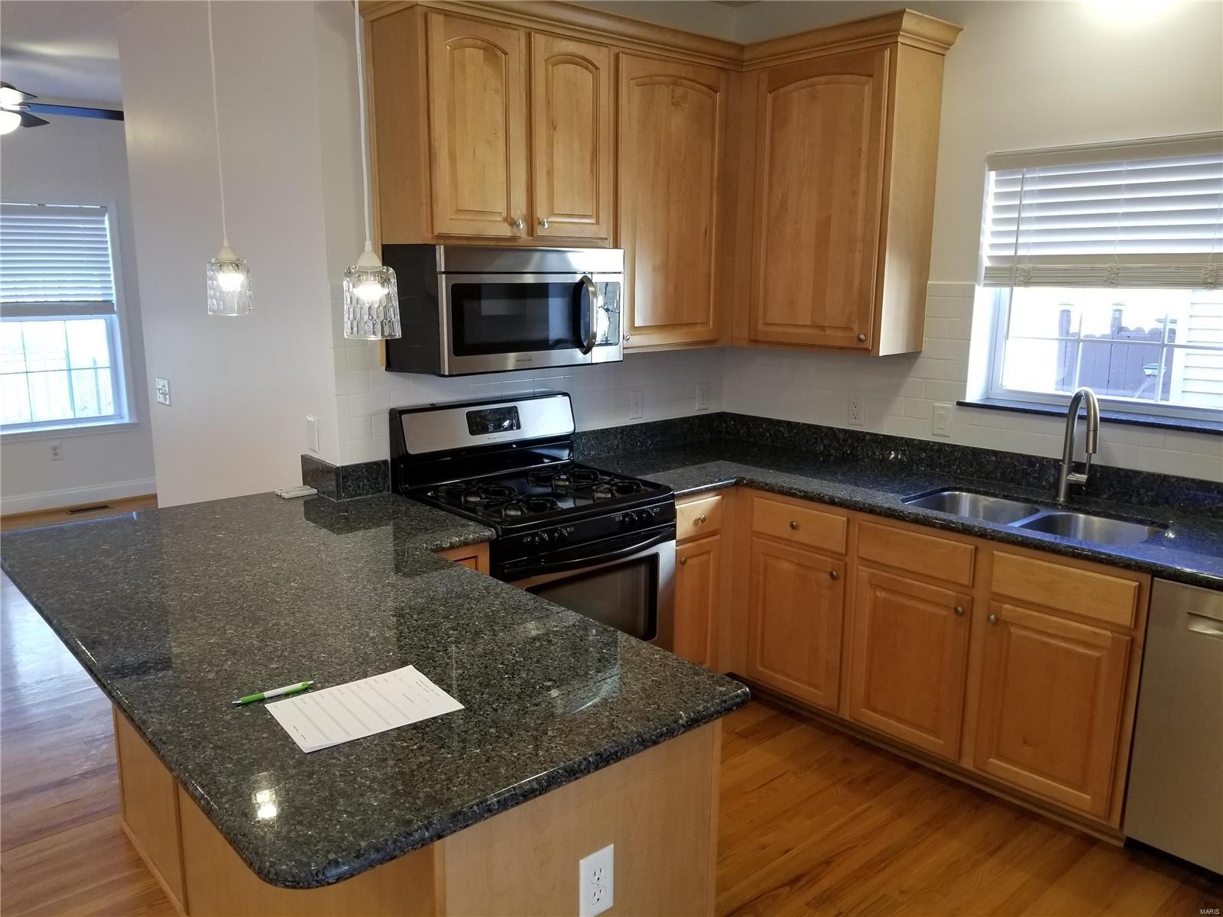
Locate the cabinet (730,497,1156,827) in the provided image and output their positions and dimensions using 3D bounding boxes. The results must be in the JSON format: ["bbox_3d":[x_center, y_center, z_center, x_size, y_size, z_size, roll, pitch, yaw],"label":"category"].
[{"bbox_3d":[1.194,0.574,3.304,0.627,0.822,1.455,-10,15,-42],"label":"cabinet"}]

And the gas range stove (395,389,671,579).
[{"bbox_3d":[-0.249,0.426,3.273,0.757,1.217,0.690,-10,15,-42],"label":"gas range stove"}]

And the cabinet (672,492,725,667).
[{"bbox_3d":[0.141,0.491,3.705,0.363,0.822,0.616,-10,15,-42],"label":"cabinet"}]

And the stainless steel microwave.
[{"bbox_3d":[-0.352,-0.528,3.208,0.776,0.404,0.385,-10,15,-42],"label":"stainless steel microwave"}]

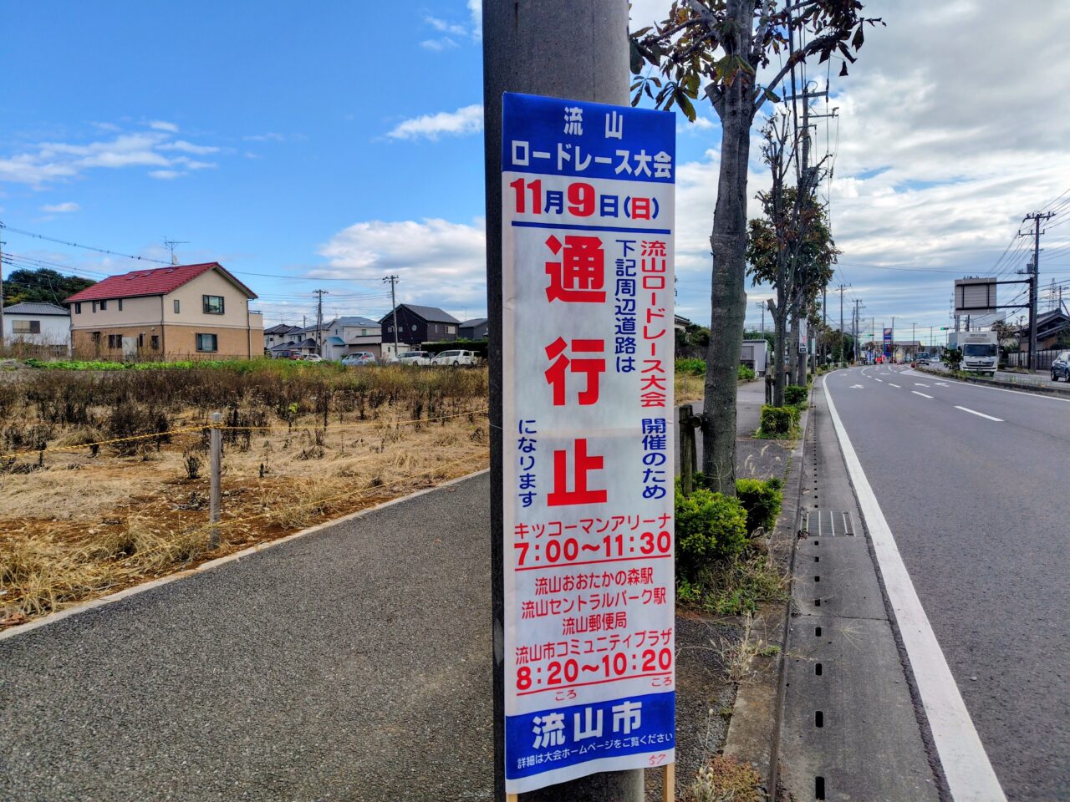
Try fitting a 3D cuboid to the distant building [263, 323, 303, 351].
[{"bbox_3d":[-49.546,-10.589,135.774,8.600,7.600,7.800,1,4,27],"label":"distant building"}]

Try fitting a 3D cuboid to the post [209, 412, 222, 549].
[{"bbox_3d":[-2.398,0.599,5.319,0.075,1.030,0.075,-1,3,0],"label":"post"}]

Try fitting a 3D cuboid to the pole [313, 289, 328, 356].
[{"bbox_3d":[-29.876,-10.121,98.685,1.900,10.600,0.500,-2,4,-16],"label":"pole"}]

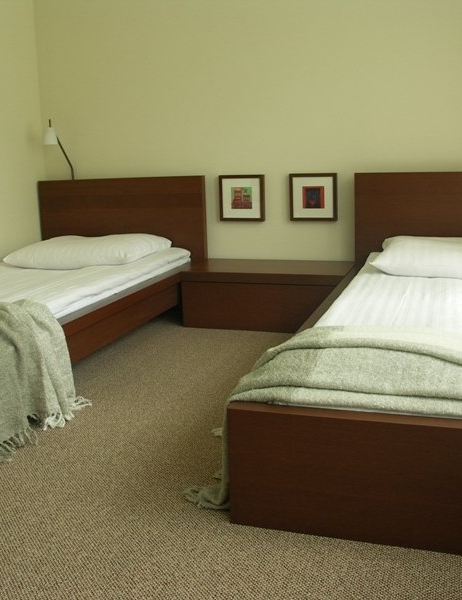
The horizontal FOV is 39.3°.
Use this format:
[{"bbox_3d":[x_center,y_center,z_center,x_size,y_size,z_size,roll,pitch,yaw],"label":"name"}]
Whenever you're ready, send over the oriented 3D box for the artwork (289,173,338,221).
[{"bbox_3d":[0.442,-0.544,3.432,0.252,0.250,0.034,2,13,18],"label":"artwork"}]

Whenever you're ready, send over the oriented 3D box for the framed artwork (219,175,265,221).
[{"bbox_3d":[0.067,-0.558,3.555,0.252,0.250,0.034,2,13,18],"label":"framed artwork"}]

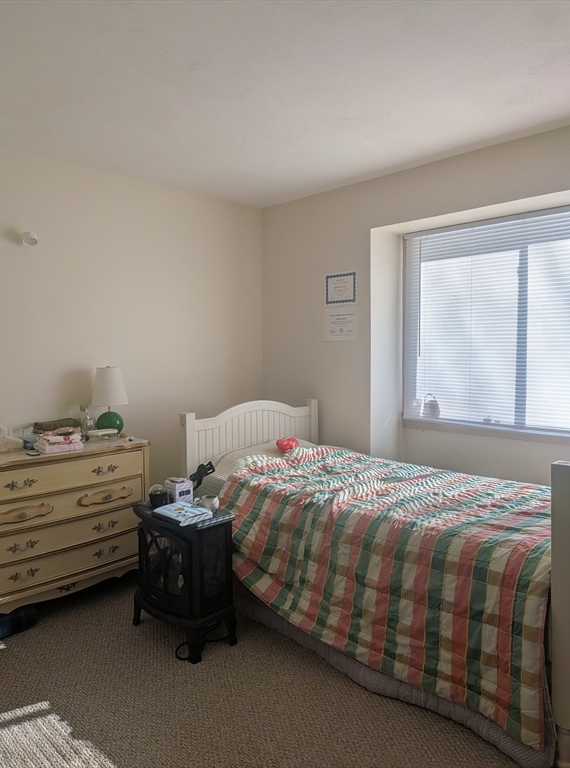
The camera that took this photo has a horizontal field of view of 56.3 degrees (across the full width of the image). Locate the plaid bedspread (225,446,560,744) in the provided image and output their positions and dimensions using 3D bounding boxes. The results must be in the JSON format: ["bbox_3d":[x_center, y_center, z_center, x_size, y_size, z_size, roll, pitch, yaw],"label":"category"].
[{"bbox_3d":[0.578,0.787,2.617,1.650,0.640,1.050,3,6,44],"label":"plaid bedspread"}]

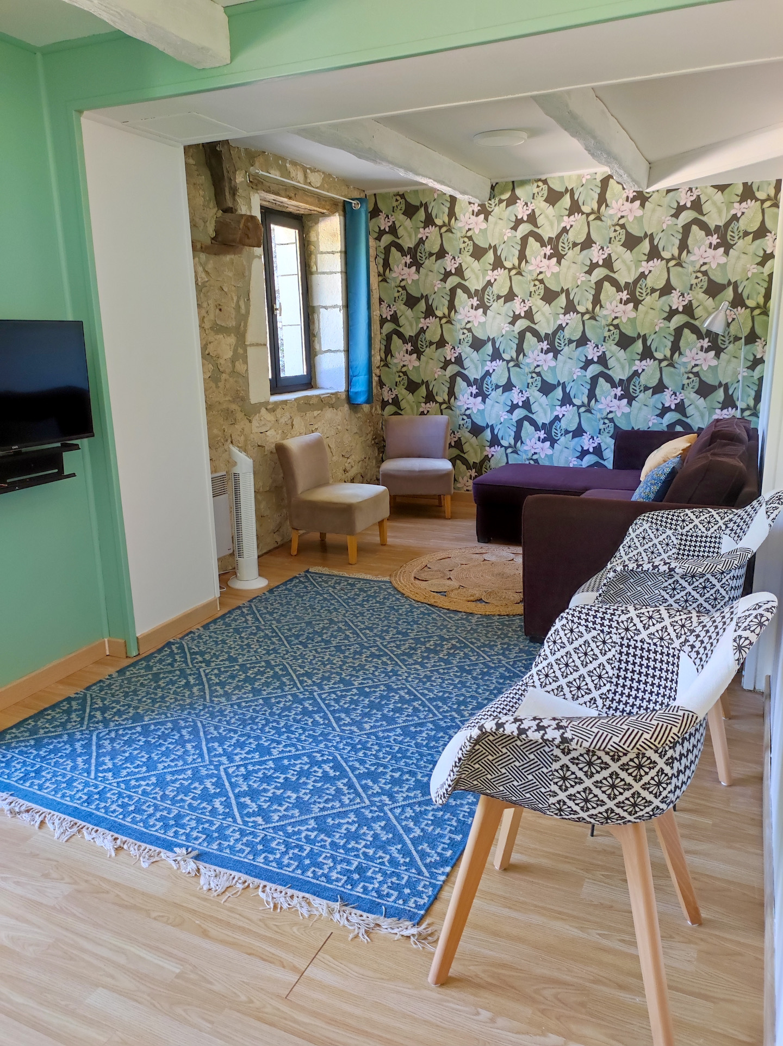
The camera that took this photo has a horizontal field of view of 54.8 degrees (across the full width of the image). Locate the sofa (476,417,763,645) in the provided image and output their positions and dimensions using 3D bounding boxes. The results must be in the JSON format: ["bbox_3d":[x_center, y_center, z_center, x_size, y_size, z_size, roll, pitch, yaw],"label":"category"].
[{"bbox_3d":[1.129,-0.114,4.189,1.570,0.770,2.300,5,16,24],"label":"sofa"}]

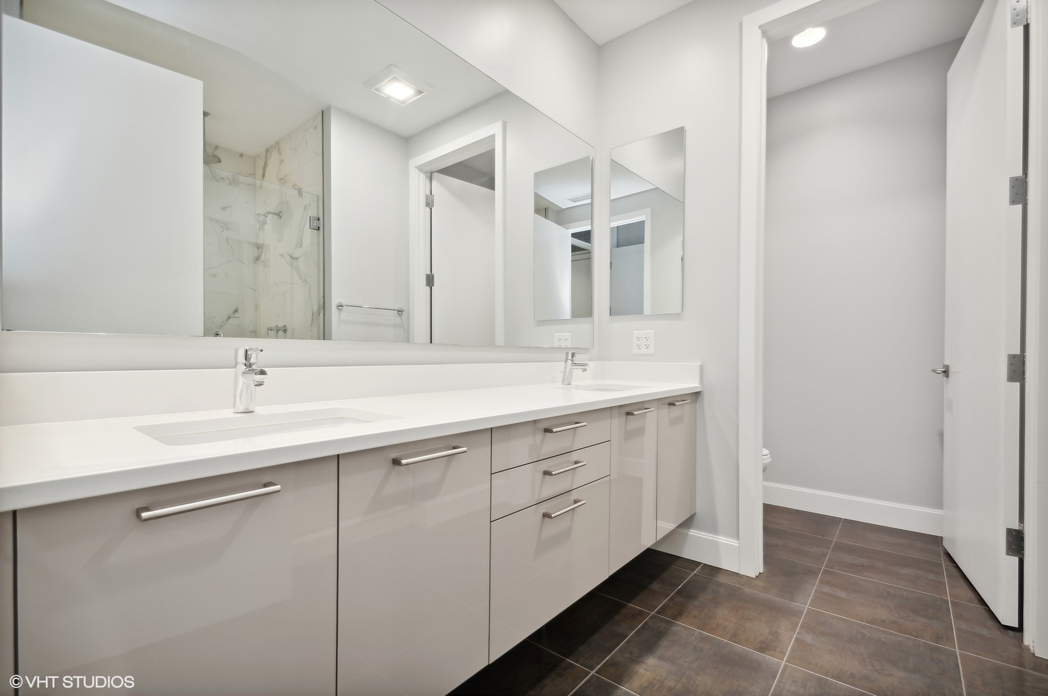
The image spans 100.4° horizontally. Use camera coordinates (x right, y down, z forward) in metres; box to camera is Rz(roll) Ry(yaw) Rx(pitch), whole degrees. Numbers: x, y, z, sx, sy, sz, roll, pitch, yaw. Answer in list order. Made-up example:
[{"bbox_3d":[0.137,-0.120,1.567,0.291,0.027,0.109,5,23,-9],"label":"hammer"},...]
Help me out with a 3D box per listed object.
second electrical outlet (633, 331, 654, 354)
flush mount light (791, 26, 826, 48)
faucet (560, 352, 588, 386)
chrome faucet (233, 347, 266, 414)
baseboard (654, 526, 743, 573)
[{"bbox_3d":[0.615,-0.029,2.245,0.117,0.116,0.008,0,-1,41],"label":"second electrical outlet"},{"bbox_3d":[1.541,-1.675,2.358,0.150,0.020,0.150,0,-1,41],"label":"flush mount light"},{"bbox_3d":[0.236,0.096,2.029,0.136,0.155,0.046,0,-1,41],"label":"faucet"},{"bbox_3d":[-0.639,0.077,1.022,0.136,0.155,0.046,0,-1,41],"label":"chrome faucet"},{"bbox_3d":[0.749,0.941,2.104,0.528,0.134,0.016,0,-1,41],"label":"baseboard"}]

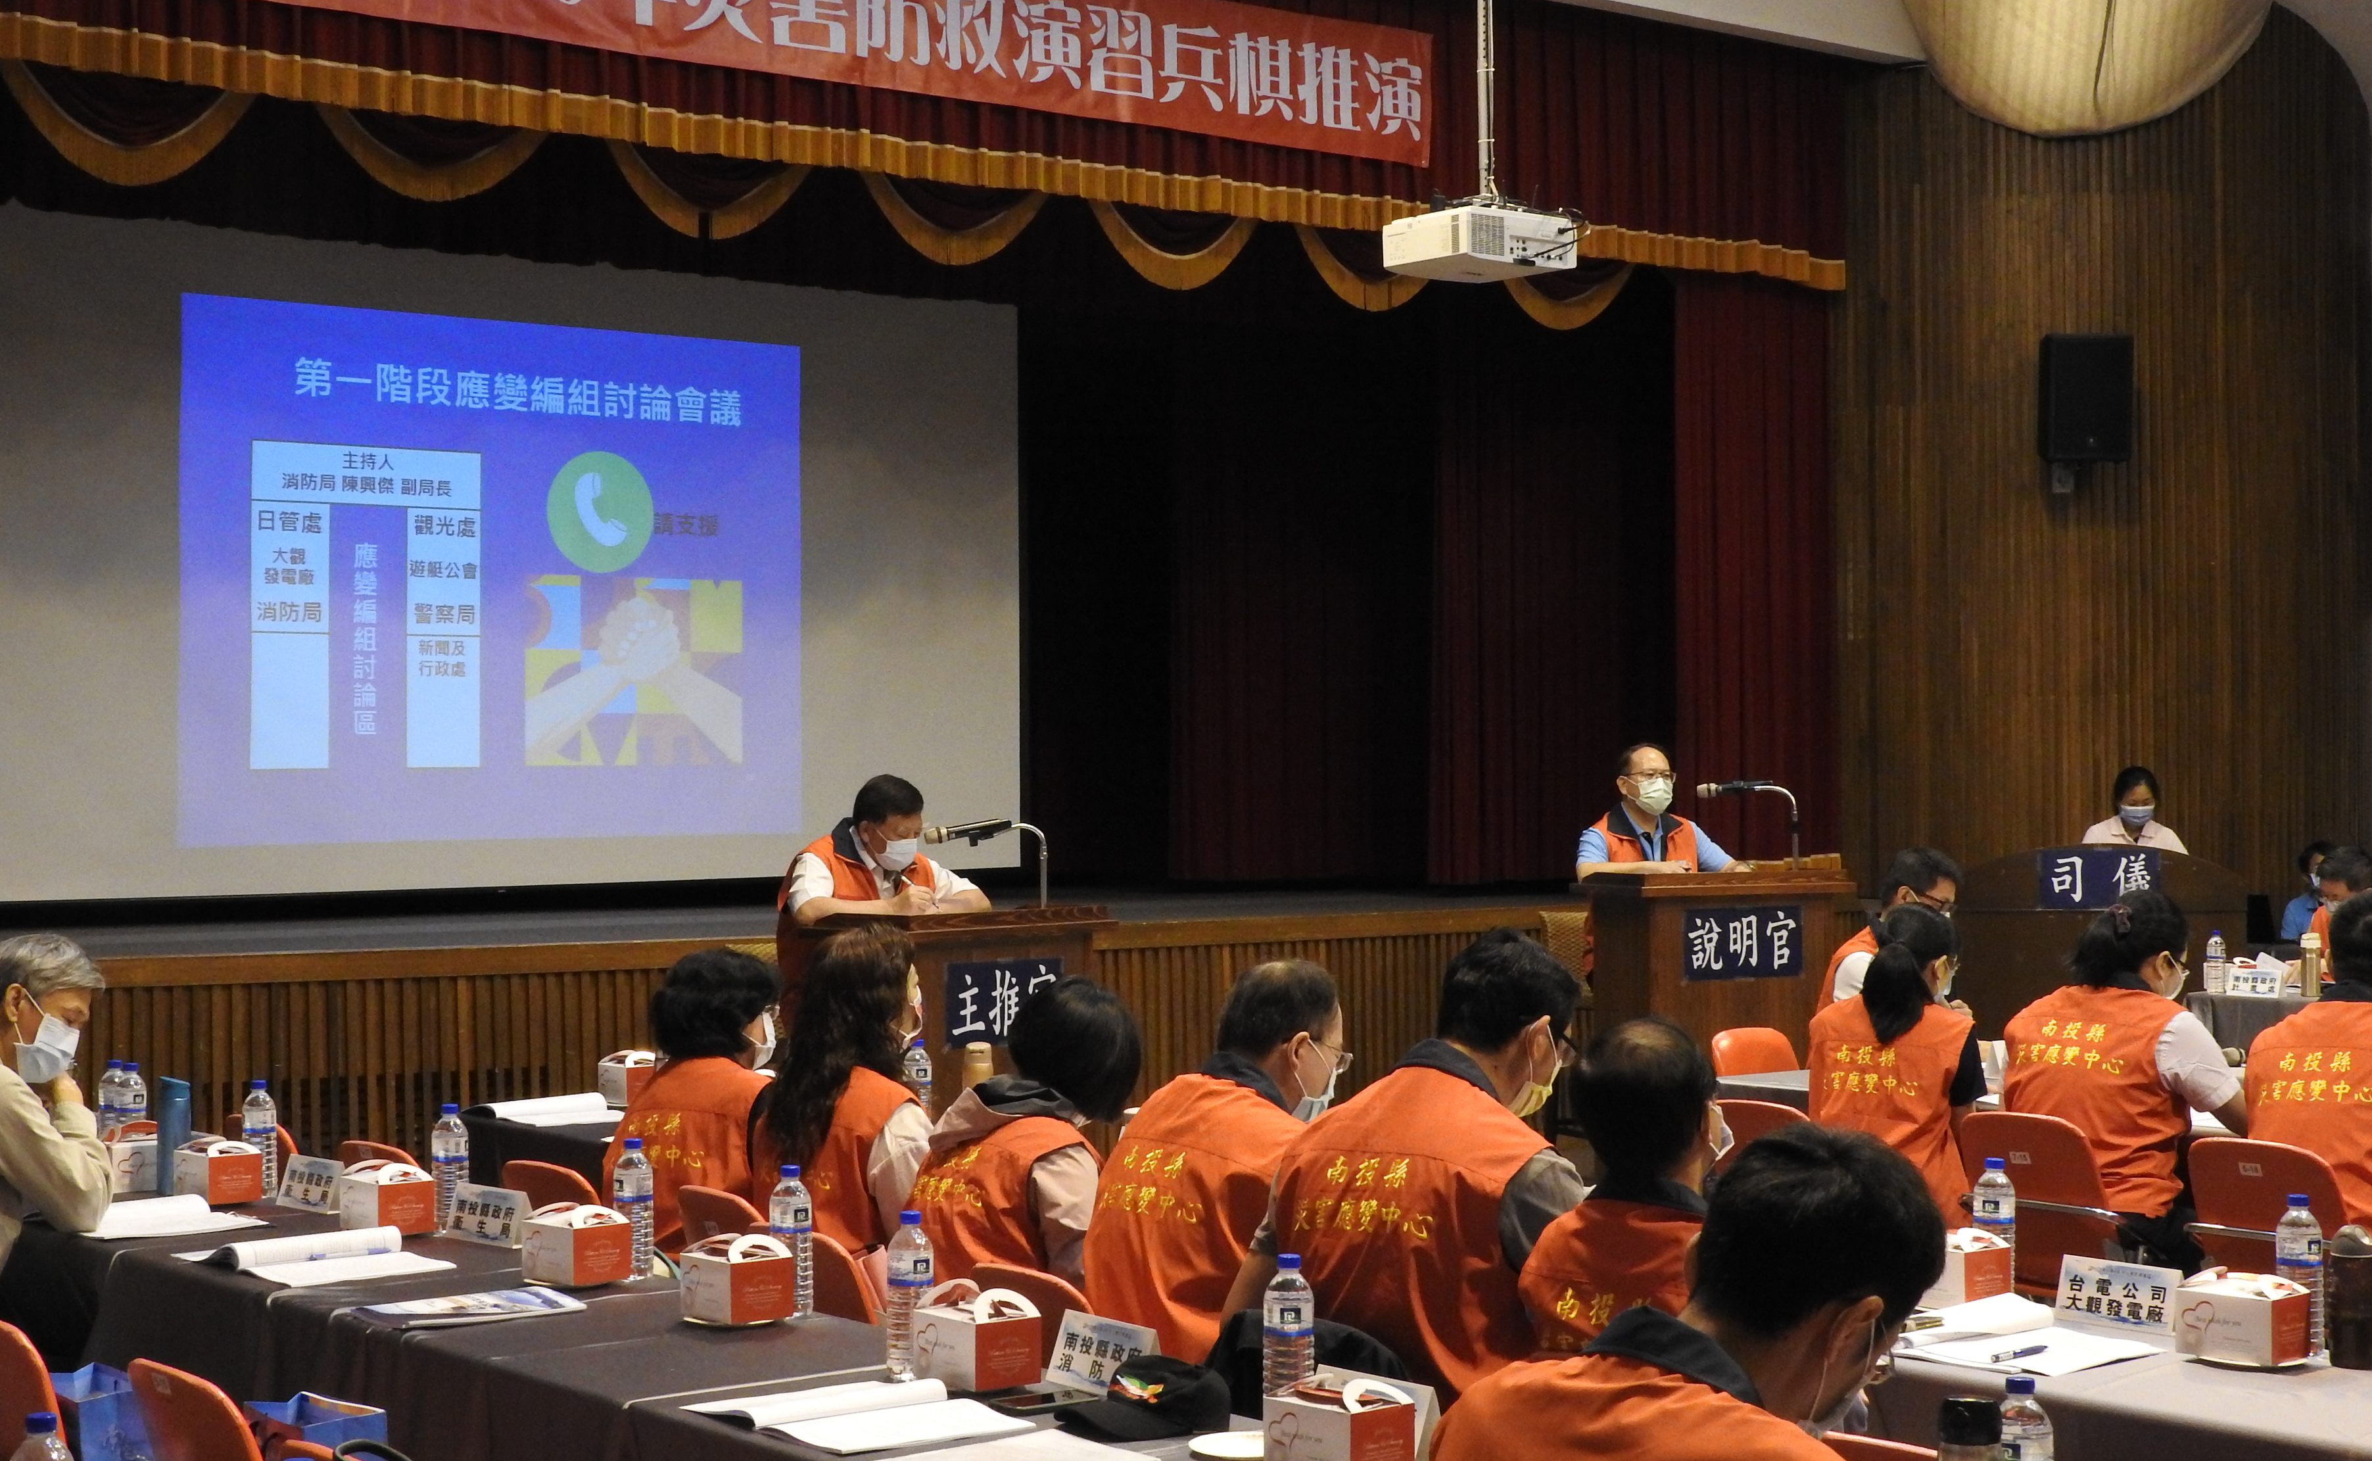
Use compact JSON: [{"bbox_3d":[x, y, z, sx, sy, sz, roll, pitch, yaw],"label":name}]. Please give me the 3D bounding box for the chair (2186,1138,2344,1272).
[{"bbox_3d":[2.475,1.247,7.438,0.480,0.765,0.420,0,0,-39],"label":"chair"}]

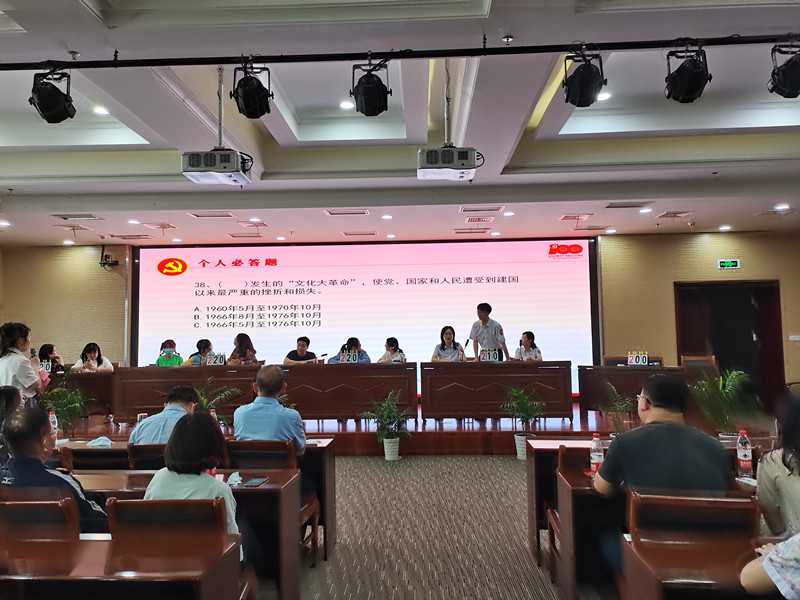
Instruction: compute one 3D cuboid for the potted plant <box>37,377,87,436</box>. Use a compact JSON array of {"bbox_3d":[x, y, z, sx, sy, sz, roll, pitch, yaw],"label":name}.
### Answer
[{"bbox_3d":[-4.199,1.504,7.499,0.540,0.980,0.540,-1,-3,2],"label":"potted plant"}]

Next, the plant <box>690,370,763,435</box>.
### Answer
[{"bbox_3d":[3.856,1.373,7.098,0.820,1.060,0.780,-1,-4,2],"label":"plant"}]

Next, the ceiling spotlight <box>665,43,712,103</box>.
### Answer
[{"bbox_3d":[2.081,-1.612,4.341,0.340,0.400,0.340,-1,-4,4],"label":"ceiling spotlight"}]

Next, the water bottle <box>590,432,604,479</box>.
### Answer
[{"bbox_3d":[1.003,0.788,3.063,0.066,0.230,0.066,-1,-3,2],"label":"water bottle"}]

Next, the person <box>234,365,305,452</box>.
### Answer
[{"bbox_3d":[-0.810,1.086,3.920,0.470,1.334,0.720,-1,-4,4],"label":"person"}]

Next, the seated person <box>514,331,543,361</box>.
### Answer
[{"bbox_3d":[1.940,1.111,9.027,0.440,1.276,0.680,-2,-4,16],"label":"seated person"}]

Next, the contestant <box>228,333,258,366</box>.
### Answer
[{"bbox_3d":[-2.301,1.115,8.778,0.475,1.257,0.614,-3,-5,33],"label":"contestant"}]

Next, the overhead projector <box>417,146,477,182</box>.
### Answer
[{"bbox_3d":[0.416,-1.219,5.427,0.500,0.170,0.410,-1,-3,2],"label":"overhead projector"}]

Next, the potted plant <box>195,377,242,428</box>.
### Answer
[{"bbox_3d":[-2.303,1.456,7.365,0.693,1.010,0.653,-1,-4,3],"label":"potted plant"}]

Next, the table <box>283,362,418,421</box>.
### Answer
[{"bbox_3d":[-0.762,1.292,8.344,2.000,0.802,0.594,-1,-4,3],"label":"table"}]

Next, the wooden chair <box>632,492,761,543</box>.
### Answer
[{"bbox_3d":[1.118,1.183,2.424,0.450,0.880,0.500,-1,-4,8],"label":"wooden chair"}]

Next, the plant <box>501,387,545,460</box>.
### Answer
[{"bbox_3d":[1.458,1.464,7.142,0.554,0.871,0.535,-1,-4,3],"label":"plant"}]

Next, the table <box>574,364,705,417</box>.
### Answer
[{"bbox_3d":[3.092,1.232,7.714,1.445,0.747,0.465,-1,-4,3],"label":"table"}]

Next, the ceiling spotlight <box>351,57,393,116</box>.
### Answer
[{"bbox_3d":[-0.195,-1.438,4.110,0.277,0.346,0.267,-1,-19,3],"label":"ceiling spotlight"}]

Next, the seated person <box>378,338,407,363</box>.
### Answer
[{"bbox_3d":[-0.110,1.135,8.807,0.500,1.190,0.750,-4,-4,37],"label":"seated person"}]

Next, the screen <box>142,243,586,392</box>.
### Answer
[{"bbox_3d":[-0.724,0.332,11.184,8.588,2.823,0.150,-1,-3,2],"label":"screen"}]

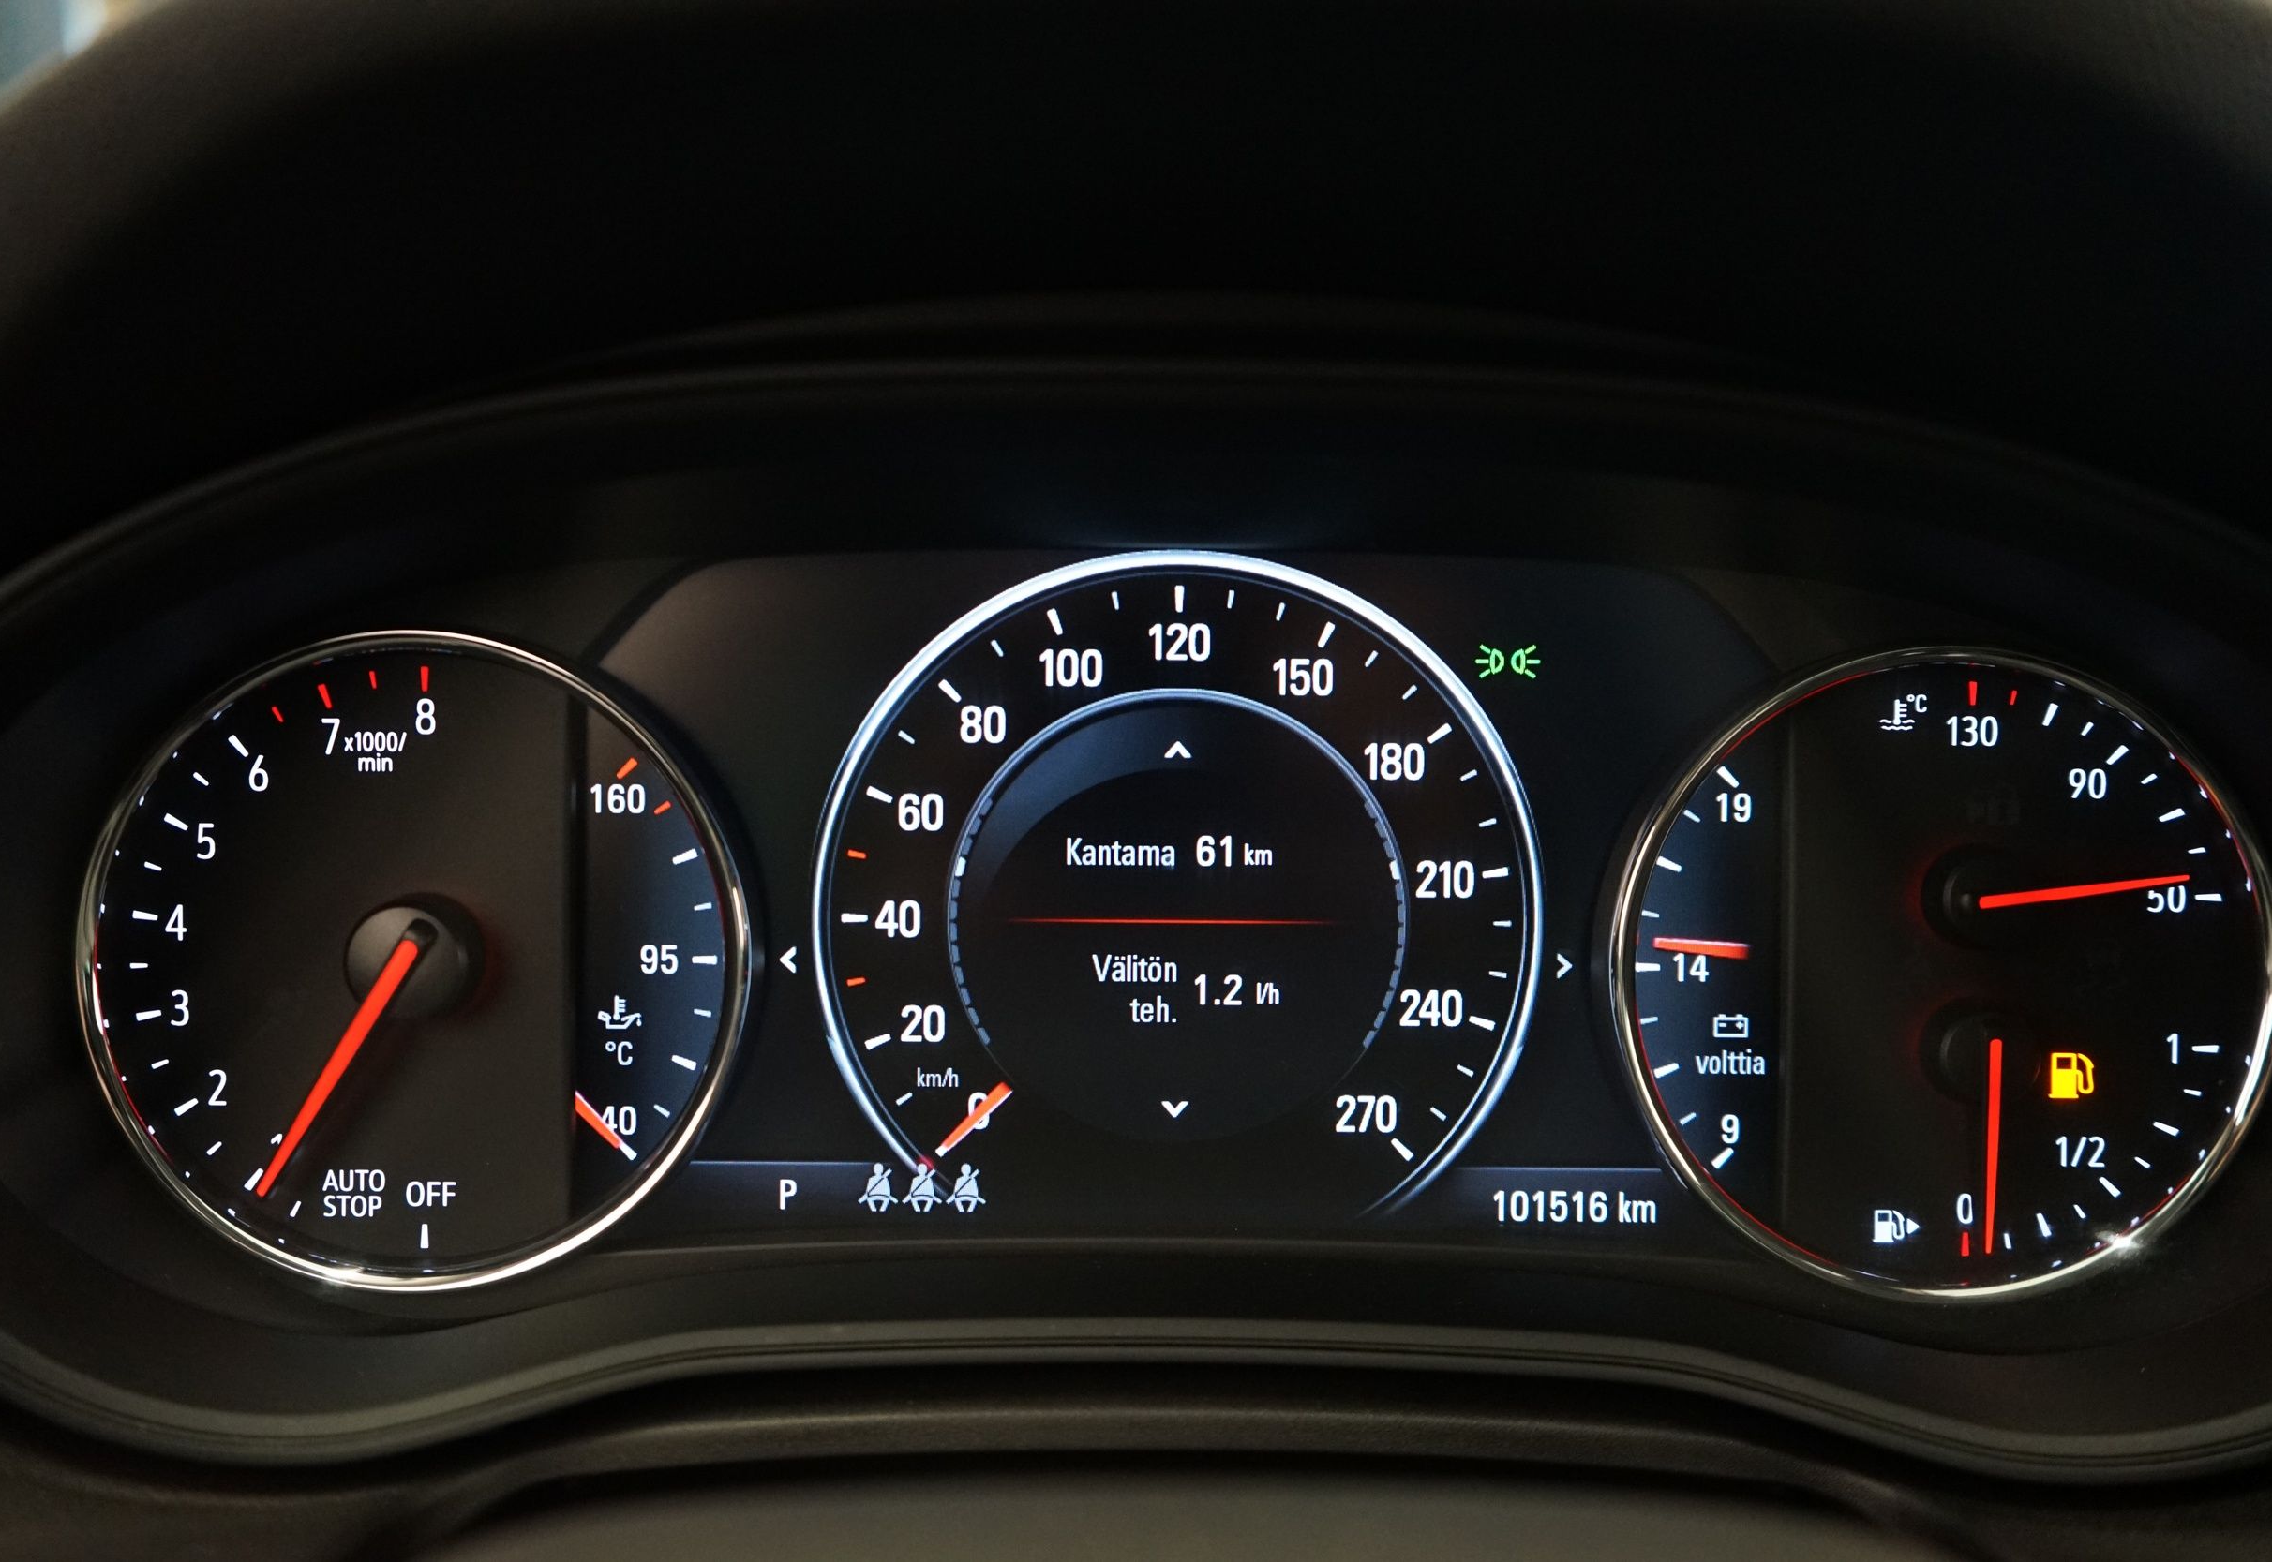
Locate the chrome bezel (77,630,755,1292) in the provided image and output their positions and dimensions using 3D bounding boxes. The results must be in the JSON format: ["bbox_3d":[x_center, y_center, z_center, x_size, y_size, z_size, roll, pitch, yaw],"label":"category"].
[{"bbox_3d":[-0.103,0.026,0.303,0.097,0.095,0.014,0,1,0],"label":"chrome bezel"}]

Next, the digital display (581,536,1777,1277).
[{"bbox_3d":[0.007,0.018,0.309,0.173,0.103,0.010,0,1,0],"label":"digital display"}]

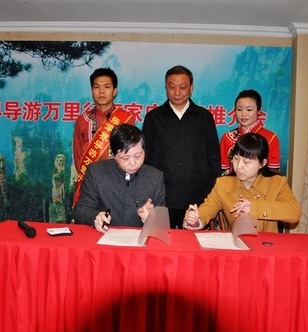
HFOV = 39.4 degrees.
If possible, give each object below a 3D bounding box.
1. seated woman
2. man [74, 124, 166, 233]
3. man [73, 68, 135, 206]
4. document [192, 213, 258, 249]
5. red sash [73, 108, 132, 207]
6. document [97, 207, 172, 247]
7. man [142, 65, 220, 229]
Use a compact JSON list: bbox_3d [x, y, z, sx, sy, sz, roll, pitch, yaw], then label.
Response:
[{"bbox_3d":[0.470,0.471,2.330,0.580,1.270,0.660,2,3,12],"label":"seated woman"},{"bbox_3d":[-0.193,0.439,2.357,0.530,1.290,0.680,2,3,-1],"label":"man"},{"bbox_3d":[-0.328,0.201,2.891,0.450,1.700,0.280,2,3,-1],"label":"man"},{"bbox_3d":[0.345,0.309,2.006,0.275,0.100,0.320,2,3,2],"label":"document"},{"bbox_3d":[-0.338,-0.032,2.849,0.410,0.690,0.220,2,3,-1],"label":"red sash"},{"bbox_3d":[-0.080,0.282,2.033,0.335,0.125,0.320,2,3,2],"label":"document"},{"bbox_3d":[0.176,0.210,2.830,0.510,1.720,0.300,2,3,4],"label":"man"}]

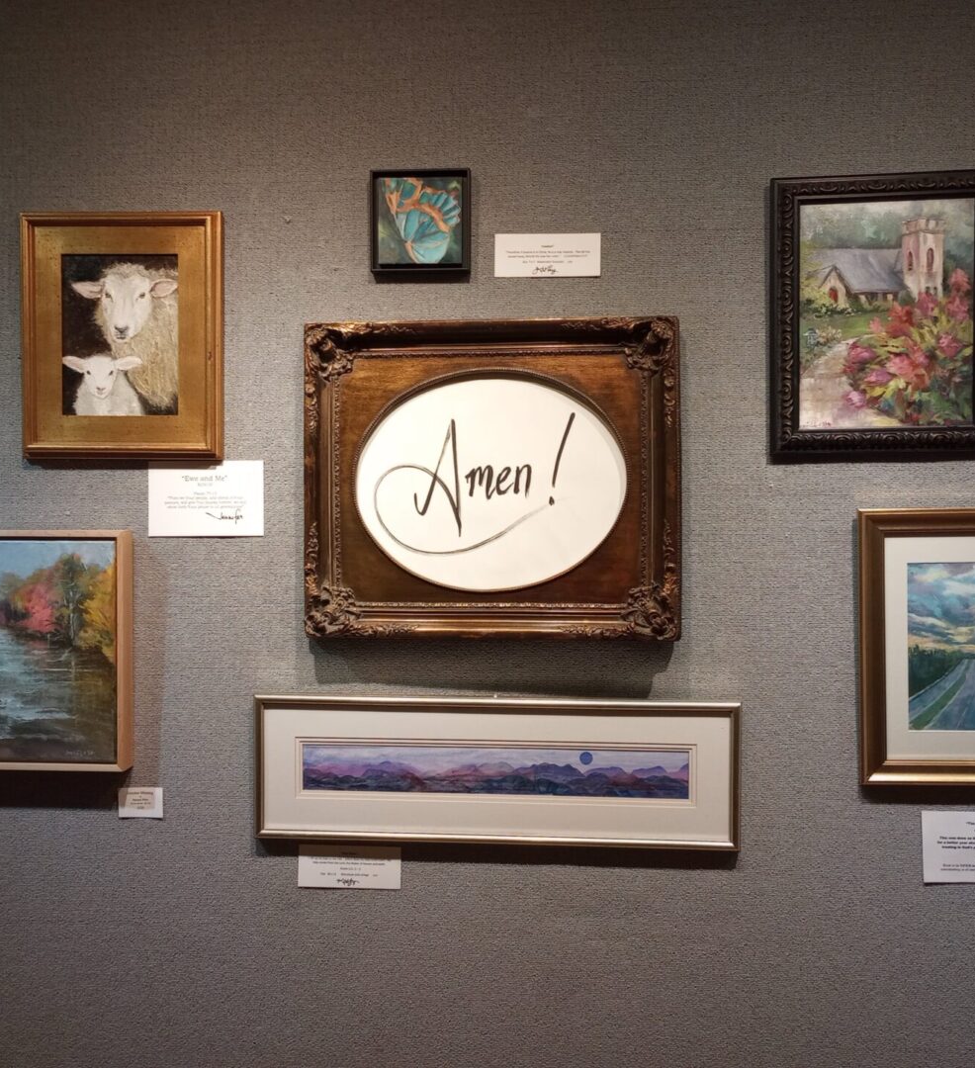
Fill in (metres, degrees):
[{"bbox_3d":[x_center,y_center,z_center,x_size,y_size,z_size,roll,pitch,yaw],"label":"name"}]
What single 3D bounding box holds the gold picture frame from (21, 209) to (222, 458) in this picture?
[{"bbox_3d":[-0.662,-0.359,2.103,0.373,0.443,0.033,1,1,5],"label":"gold picture frame"}]

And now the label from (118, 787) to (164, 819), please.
[{"bbox_3d":[-0.644,0.500,2.138,0.085,0.056,0.003,0,1,5],"label":"label"}]

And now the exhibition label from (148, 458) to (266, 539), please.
[{"bbox_3d":[-0.516,-0.065,2.113,0.217,0.139,0.004,0,1,5],"label":"exhibition label"}]

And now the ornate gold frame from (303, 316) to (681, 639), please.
[{"bbox_3d":[0.006,-0.096,2.042,0.660,0.554,0.060,0,1,5],"label":"ornate gold frame"}]

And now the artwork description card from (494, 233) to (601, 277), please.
[{"bbox_3d":[0.108,-0.497,2.051,0.189,0.076,0.004,1,1,5],"label":"artwork description card"}]

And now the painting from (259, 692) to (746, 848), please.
[{"bbox_3d":[0.012,0.426,2.071,0.872,0.262,0.026,0,1,5],"label":"painting"}]

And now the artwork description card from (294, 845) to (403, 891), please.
[{"bbox_3d":[-0.252,0.611,2.108,0.190,0.078,0.004,0,1,5],"label":"artwork description card"}]

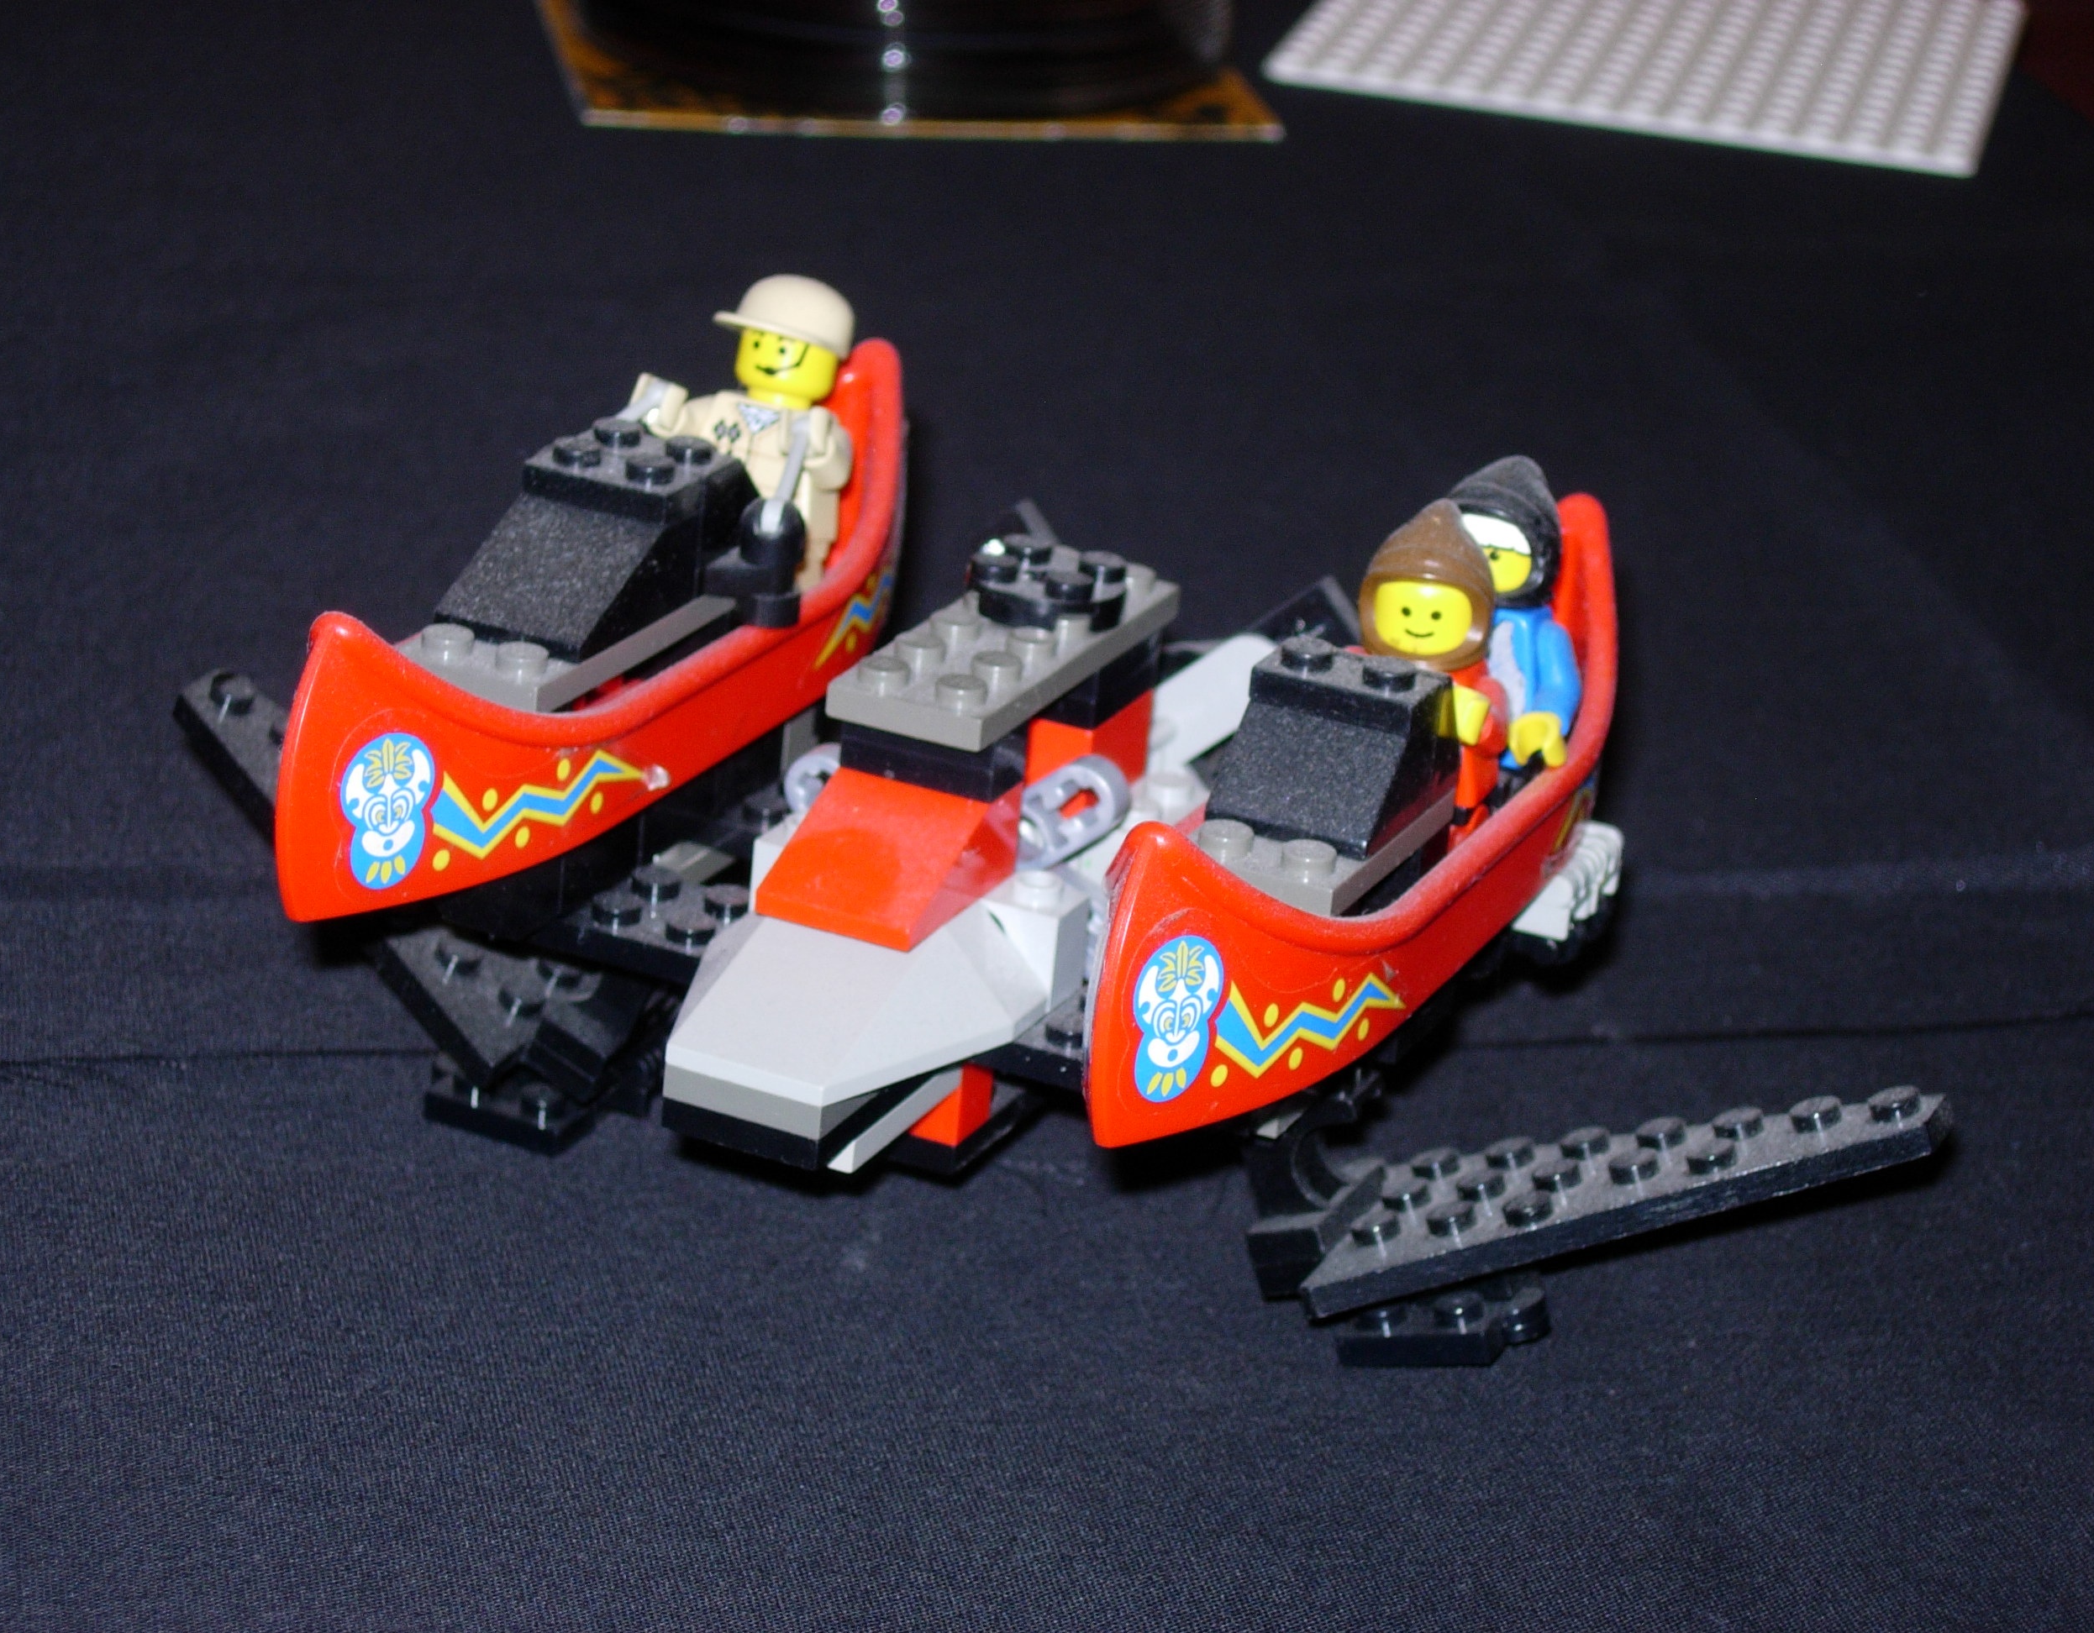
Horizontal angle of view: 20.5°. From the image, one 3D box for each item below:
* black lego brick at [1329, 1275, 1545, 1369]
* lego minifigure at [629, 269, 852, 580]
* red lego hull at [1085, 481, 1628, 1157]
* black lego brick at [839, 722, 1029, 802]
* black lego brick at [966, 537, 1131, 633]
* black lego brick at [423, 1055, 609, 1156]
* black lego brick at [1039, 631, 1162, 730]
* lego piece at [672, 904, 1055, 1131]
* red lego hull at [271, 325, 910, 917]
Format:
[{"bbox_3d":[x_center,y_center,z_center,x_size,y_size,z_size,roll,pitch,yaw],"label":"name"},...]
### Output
[{"bbox_3d":[0.039,0.048,0.557,0.020,0.005,0.011,-4,19,31],"label":"black lego brick"},{"bbox_3d":[-0.030,-0.035,0.598,0.024,0.043,0.021,14,23,20],"label":"lego minifigure"},{"bbox_3d":[0.030,-0.002,0.543,0.027,0.031,0.129,14,23,20],"label":"red lego hull"},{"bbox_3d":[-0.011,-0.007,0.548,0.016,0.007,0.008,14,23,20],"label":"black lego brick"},{"bbox_3d":[0.000,-0.022,0.566,0.016,0.005,0.016,14,23,20],"label":"black lego brick"},{"bbox_3d":[-0.058,0.031,0.623,0.016,0.005,0.009,15,25,23],"label":"black lego brick"},{"bbox_3d":[0.001,-0.016,0.572,0.016,0.007,0.016,14,23,20],"label":"black lego brick"},{"bbox_3d":[-0.021,0.016,0.538,0.032,0.011,0.032,14,23,20],"label":"lego piece"},{"bbox_3d":[-0.042,-0.020,0.571,0.027,0.031,0.129,14,23,20],"label":"red lego hull"}]

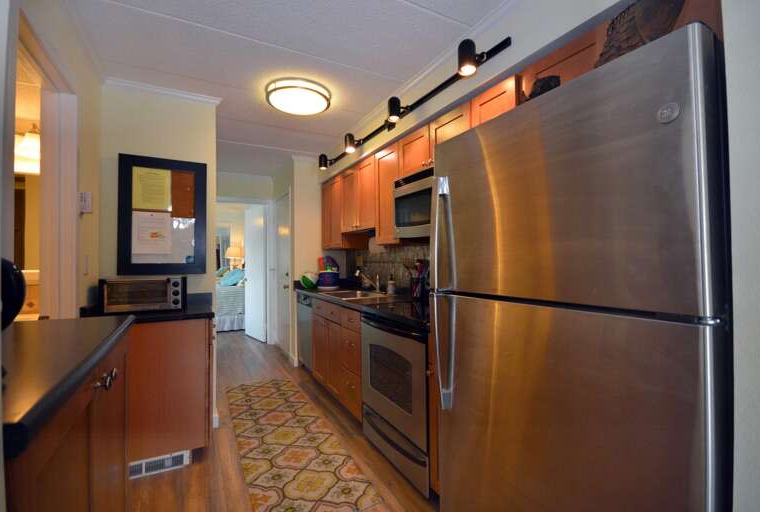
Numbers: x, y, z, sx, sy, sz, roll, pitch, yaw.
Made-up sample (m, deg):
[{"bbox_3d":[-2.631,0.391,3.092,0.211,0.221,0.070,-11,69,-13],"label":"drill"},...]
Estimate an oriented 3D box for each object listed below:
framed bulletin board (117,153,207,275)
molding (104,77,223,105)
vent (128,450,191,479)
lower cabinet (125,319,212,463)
[{"bbox_3d":[-1.492,-0.270,2.364,0.520,0.800,0.030,0,0,-29],"label":"framed bulletin board"},{"bbox_3d":[-1.498,-1.143,2.422,0.693,0.058,0.055,0,-1,-28],"label":"molding"},{"bbox_3d":[-1.291,1.224,2.006,0.300,0.092,0.025,0,0,-29],"label":"vent"},{"bbox_3d":[-1.423,0.793,2.177,0.605,0.786,0.402,0,-1,-28],"label":"lower cabinet"}]

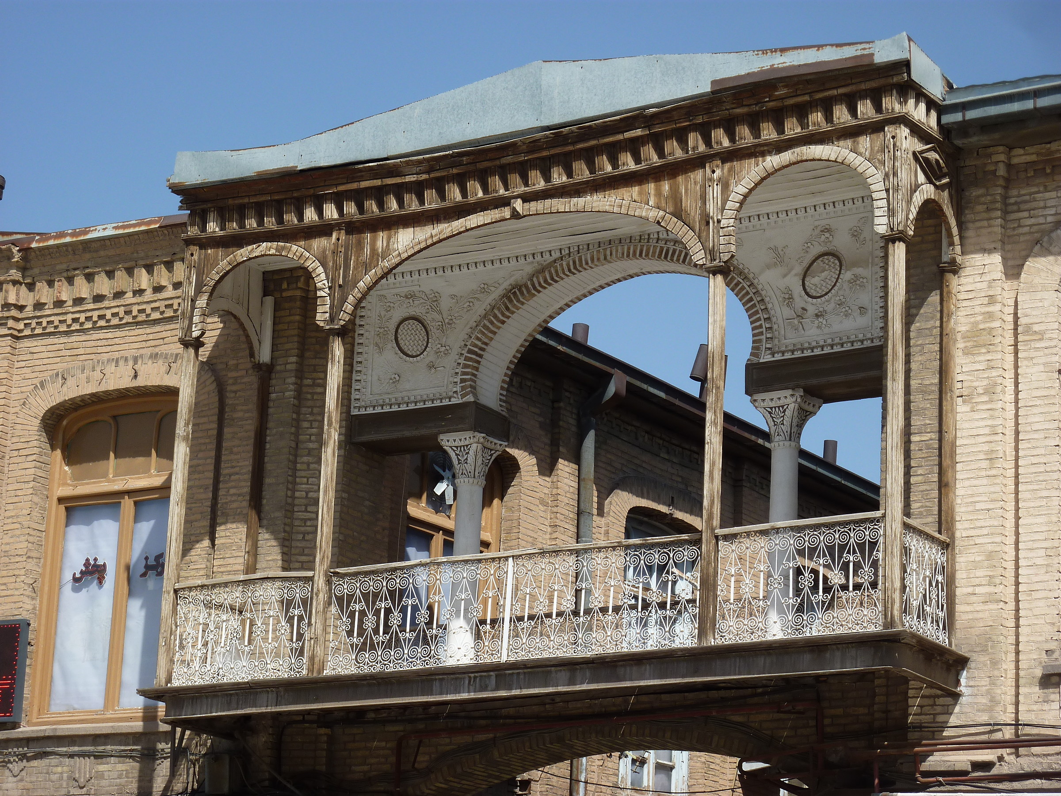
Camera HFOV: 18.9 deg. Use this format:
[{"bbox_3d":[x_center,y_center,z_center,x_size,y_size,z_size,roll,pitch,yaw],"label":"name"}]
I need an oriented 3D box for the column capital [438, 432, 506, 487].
[{"bbox_3d":[-0.487,0.520,25.907,0.389,0.464,0.389,-7,-17,32],"label":"column capital"}]

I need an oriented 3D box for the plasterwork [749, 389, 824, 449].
[{"bbox_3d":[2.046,0.210,25.661,0.416,0.445,0.396,-7,-19,31],"label":"plasterwork"}]

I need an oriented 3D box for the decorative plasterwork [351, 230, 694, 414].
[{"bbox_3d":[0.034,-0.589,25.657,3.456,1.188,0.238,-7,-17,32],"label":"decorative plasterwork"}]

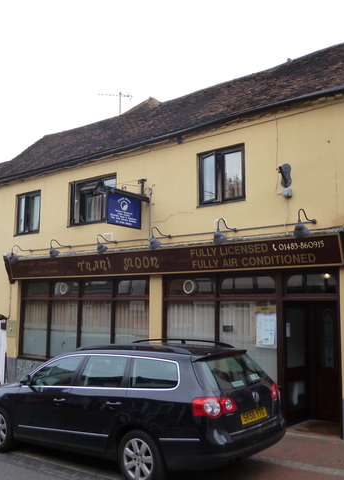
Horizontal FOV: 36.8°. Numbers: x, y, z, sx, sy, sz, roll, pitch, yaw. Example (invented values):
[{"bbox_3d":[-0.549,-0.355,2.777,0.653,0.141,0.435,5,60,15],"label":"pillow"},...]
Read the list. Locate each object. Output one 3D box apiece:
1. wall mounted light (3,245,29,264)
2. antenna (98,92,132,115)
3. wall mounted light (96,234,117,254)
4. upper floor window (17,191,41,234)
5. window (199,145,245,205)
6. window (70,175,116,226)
[{"bbox_3d":[-3.604,0.332,12.378,0.230,0.430,0.540,-5,-8,39],"label":"wall mounted light"},{"bbox_3d":[-1.681,-4.060,15.400,1.030,0.680,0.300,1,-6,-9],"label":"antenna"},{"bbox_3d":[-1.344,0.116,10.569,0.230,0.430,0.540,-5,-8,39],"label":"wall mounted light"},{"bbox_3d":[-3.586,-0.643,12.865,1.026,1.046,0.130,-5,-8,39],"label":"upper floor window"},{"bbox_3d":[0.875,-1.134,9.303,1.029,1.012,0.130,-5,-8,39],"label":"window"},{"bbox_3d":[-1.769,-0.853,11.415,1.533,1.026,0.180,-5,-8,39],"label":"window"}]

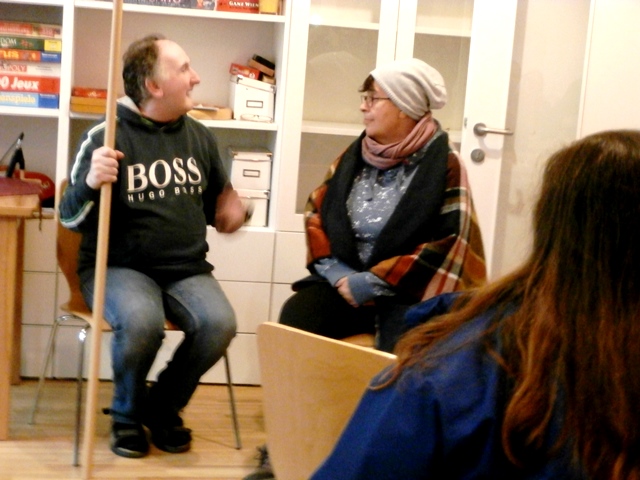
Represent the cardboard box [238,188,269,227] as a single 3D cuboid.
[{"bbox_3d":[-0.300,-0.151,5.174,0.157,0.147,0.255,3,10,-8],"label":"cardboard box"}]

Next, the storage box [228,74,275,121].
[{"bbox_3d":[-0.277,-0.575,5.152,0.162,0.164,0.258,3,10,-8],"label":"storage box"}]

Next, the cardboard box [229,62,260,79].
[{"bbox_3d":[-0.306,-0.682,5.089,0.116,0.037,0.120,15,8,-9],"label":"cardboard box"}]

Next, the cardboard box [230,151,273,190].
[{"bbox_3d":[-0.290,-0.295,5.149,0.157,0.147,0.255,3,10,-8],"label":"cardboard box"}]

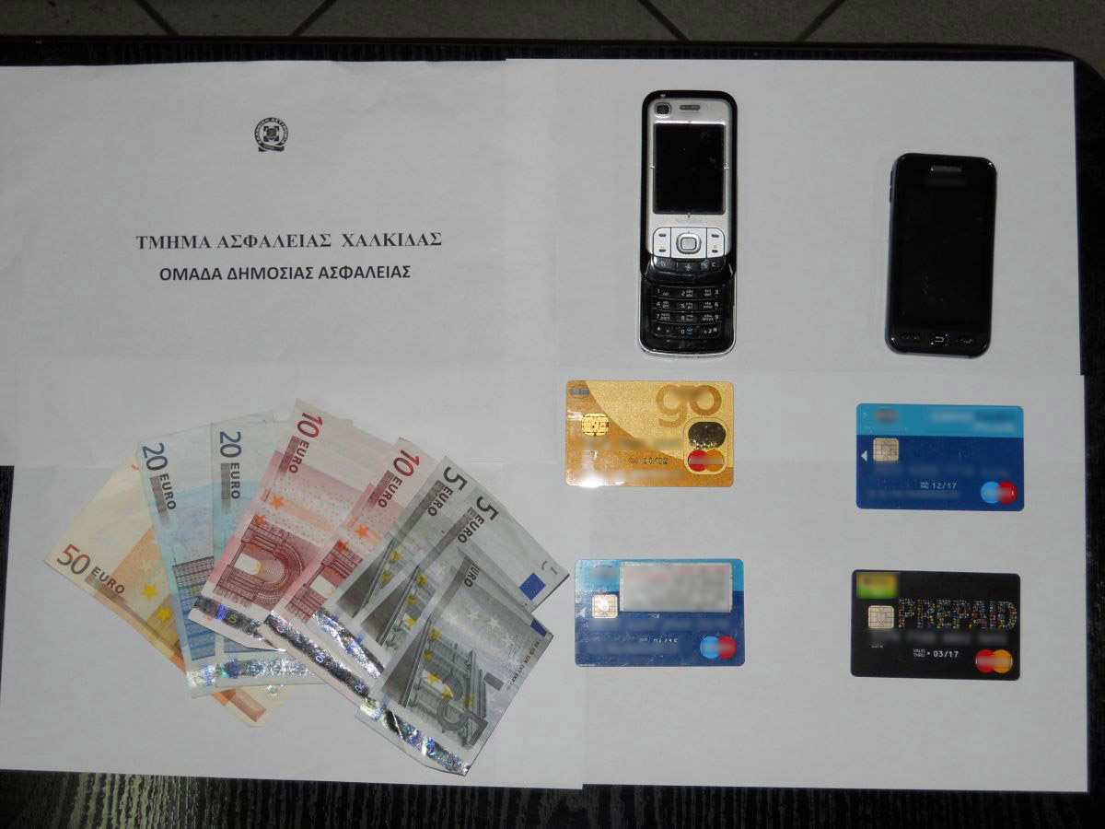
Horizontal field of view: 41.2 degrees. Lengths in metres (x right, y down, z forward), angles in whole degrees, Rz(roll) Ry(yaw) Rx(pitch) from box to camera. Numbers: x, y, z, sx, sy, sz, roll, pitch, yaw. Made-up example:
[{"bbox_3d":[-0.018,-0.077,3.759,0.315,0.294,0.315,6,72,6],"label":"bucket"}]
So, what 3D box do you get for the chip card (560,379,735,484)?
[{"bbox_3d":[0.050,0.010,0.750,0.086,0.001,0.054,0,86,0],"label":"chip card"}]

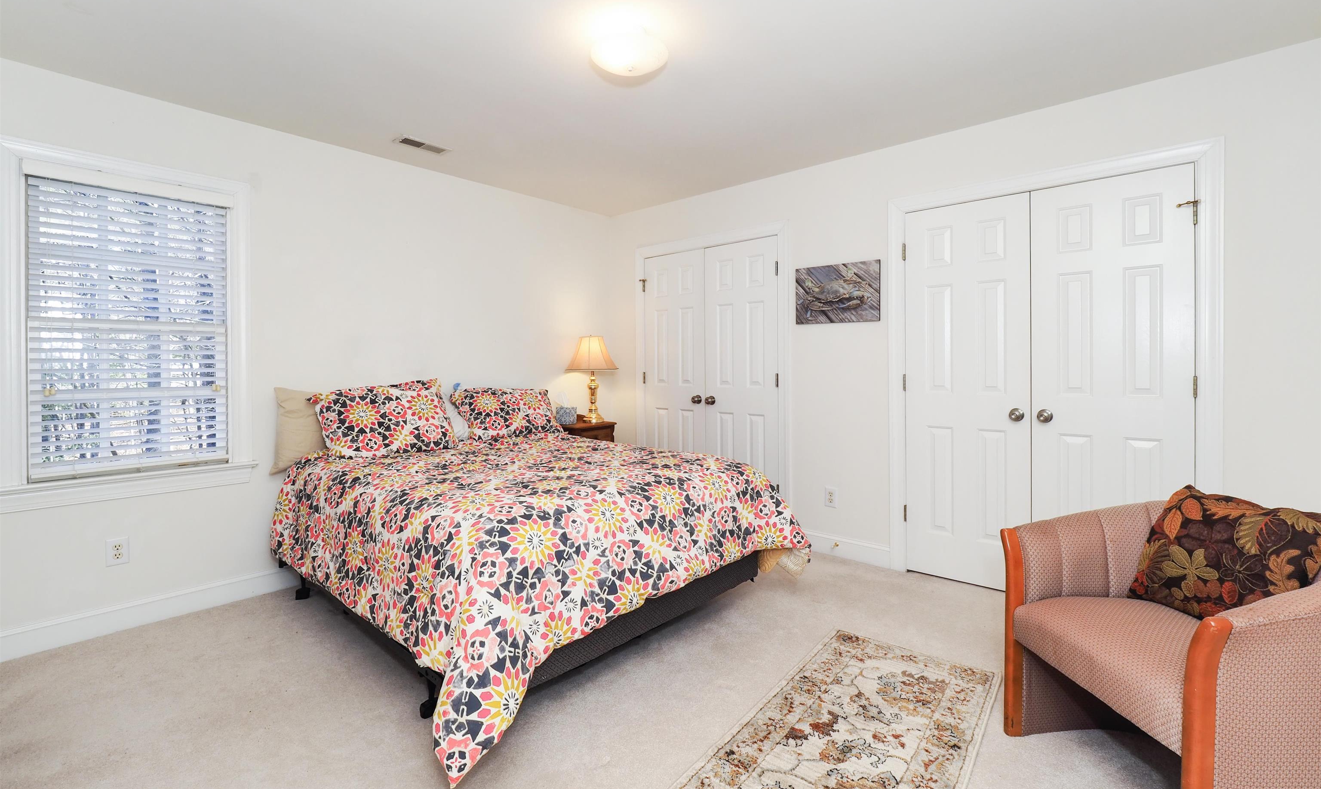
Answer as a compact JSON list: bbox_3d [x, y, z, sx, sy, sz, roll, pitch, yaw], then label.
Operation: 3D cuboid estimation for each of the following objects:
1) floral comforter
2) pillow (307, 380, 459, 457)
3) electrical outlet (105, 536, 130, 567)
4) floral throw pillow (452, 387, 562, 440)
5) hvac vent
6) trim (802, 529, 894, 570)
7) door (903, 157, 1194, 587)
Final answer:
[{"bbox_3d":[-0.654,0.656,2.737,2.001,0.734,1.866,1,2,41],"label":"floral comforter"},{"bbox_3d":[-1.512,0.134,2.900,0.630,0.430,0.180,-1,-28,-39],"label":"pillow"},{"bbox_3d":[-2.428,0.704,2.391,0.010,0.116,0.073,1,2,45],"label":"electrical outlet"},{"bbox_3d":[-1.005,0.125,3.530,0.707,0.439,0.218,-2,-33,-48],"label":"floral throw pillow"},{"bbox_3d":[-1.381,-1.445,3.103,0.140,0.020,0.290,1,2,45],"label":"hvac vent"},{"bbox_3d":[1.114,0.961,3.365,0.644,0.120,0.022,1,2,39],"label":"trim"},{"bbox_3d":[1.897,0.011,2.736,1.198,2.075,0.045,1,2,39],"label":"door"}]

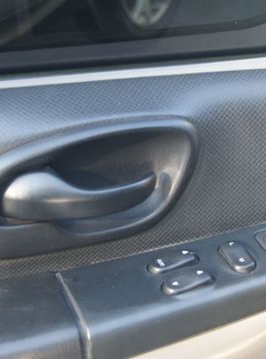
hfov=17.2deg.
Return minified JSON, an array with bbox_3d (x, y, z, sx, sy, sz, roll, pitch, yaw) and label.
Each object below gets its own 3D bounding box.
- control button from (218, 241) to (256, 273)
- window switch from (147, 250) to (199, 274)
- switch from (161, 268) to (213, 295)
[{"bbox_3d":[0.082,0.060,0.695,0.019,0.009,0.040,-16,31,-10],"label":"control button"},{"bbox_3d":[0.032,0.065,0.701,0.040,0.009,0.019,-16,31,-10],"label":"window switch"},{"bbox_3d":[0.042,0.078,0.676,0.040,0.009,0.019,-16,31,-10],"label":"switch"}]

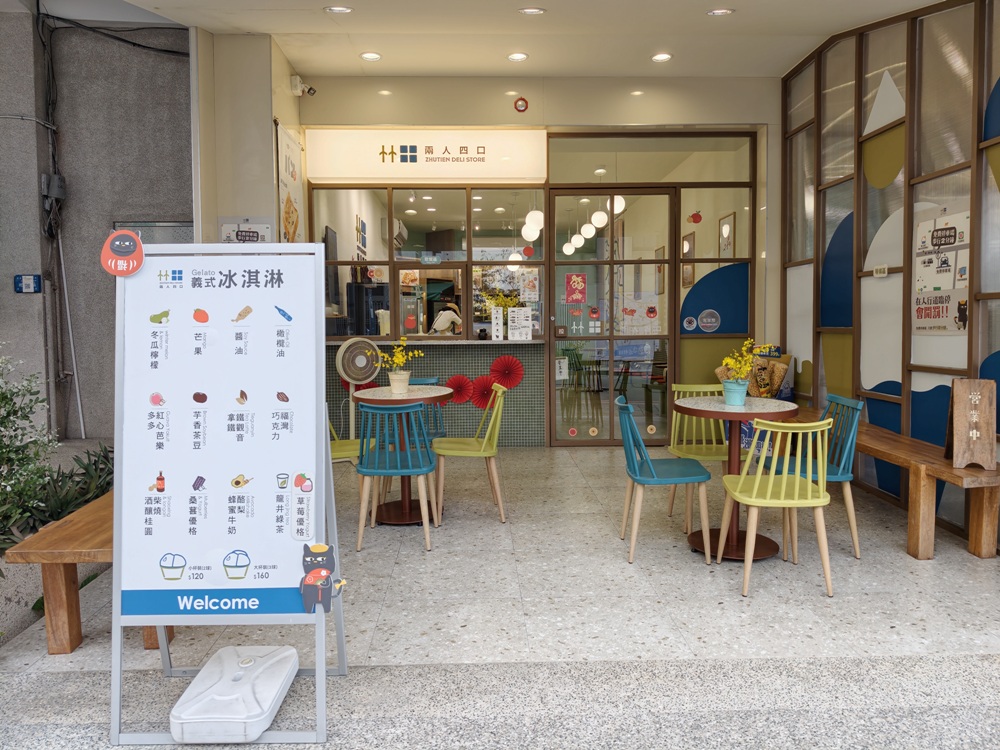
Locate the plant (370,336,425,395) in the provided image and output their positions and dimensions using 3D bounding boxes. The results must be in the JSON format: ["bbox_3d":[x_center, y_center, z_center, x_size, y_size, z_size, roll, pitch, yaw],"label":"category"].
[{"bbox_3d":[-0.637,-0.059,4.306,0.330,0.355,0.280,-1,4,0],"label":"plant"}]

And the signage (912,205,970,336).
[{"bbox_3d":[2.507,-0.588,3.954,0.020,0.720,0.510,-1,4,0],"label":"signage"}]

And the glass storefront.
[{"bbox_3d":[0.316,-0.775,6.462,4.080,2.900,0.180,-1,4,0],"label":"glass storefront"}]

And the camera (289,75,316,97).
[{"bbox_3d":[-1.622,-2.407,5.800,0.170,0.160,0.200,-4,5,-43],"label":"camera"}]

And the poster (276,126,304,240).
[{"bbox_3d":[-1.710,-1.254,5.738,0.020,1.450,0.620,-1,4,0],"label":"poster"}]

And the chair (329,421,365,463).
[{"bbox_3d":[-1.016,0.490,4.152,0.480,0.760,0.440,-1,4,-8],"label":"chair"}]

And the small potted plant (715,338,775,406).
[{"bbox_3d":[1.243,-0.015,3.497,0.280,0.340,0.250,-1,4,0],"label":"small potted plant"}]

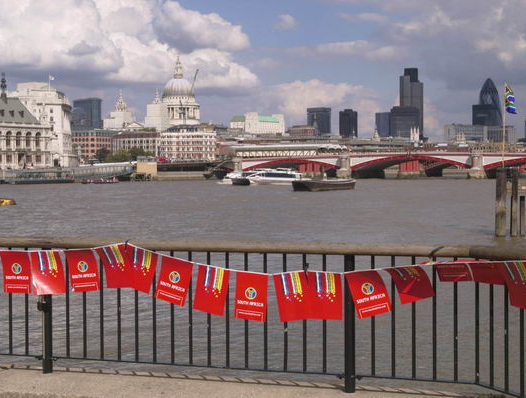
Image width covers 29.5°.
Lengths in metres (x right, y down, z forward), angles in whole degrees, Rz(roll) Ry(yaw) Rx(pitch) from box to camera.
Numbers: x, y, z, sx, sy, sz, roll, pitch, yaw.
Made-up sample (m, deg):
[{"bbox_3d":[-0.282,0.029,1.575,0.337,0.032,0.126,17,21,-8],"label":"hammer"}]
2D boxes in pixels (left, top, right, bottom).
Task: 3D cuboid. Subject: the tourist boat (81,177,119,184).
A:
[{"bbox_3d":[-59.408,-6.763,365.000,12.000,2.300,2.000,-1,2,-23],"label":"tourist boat"}]

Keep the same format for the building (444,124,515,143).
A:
[{"bbox_3d":[301.417,-82.141,1390.000,98.000,43.159,45.000,0,2,14],"label":"building"}]

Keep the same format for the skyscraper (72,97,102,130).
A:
[{"bbox_3d":[-314.121,-118.776,1787.000,40.000,125.000,32.000,0,2,24],"label":"skyscraper"}]

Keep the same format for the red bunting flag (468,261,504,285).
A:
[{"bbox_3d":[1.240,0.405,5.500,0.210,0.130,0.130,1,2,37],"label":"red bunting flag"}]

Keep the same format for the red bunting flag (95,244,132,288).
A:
[{"bbox_3d":[-0.954,0.442,6.391,0.205,0.260,0.040,-11,2,18],"label":"red bunting flag"}]

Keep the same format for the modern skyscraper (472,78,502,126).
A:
[{"bbox_3d":[499.154,-176.732,2210.000,57.000,180.000,57.000,0,2,12],"label":"modern skyscraper"}]

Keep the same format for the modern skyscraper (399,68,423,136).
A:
[{"bbox_3d":[307.432,-177.761,2060.000,47.000,183.000,46.000,0,2,8],"label":"modern skyscraper"}]

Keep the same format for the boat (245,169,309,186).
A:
[{"bbox_3d":[4.764,-7.392,328.000,22.000,5.000,5.500,-1,2,-30],"label":"boat"}]

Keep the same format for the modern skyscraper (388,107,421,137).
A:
[{"bbox_3d":[273.568,-125.002,1910.000,55.000,102.000,42.000,0,2,8],"label":"modern skyscraper"}]

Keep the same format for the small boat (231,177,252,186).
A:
[{"bbox_3d":[-6.780,-5.330,315.000,6.000,2.000,2.300,-2,2,-37],"label":"small boat"}]

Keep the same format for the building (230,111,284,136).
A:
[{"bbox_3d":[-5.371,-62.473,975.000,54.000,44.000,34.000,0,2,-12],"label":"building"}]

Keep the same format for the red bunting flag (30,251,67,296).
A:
[{"bbox_3d":[-1.434,0.494,6.650,0.215,0.300,0.050,-2,10,11],"label":"red bunting flag"}]

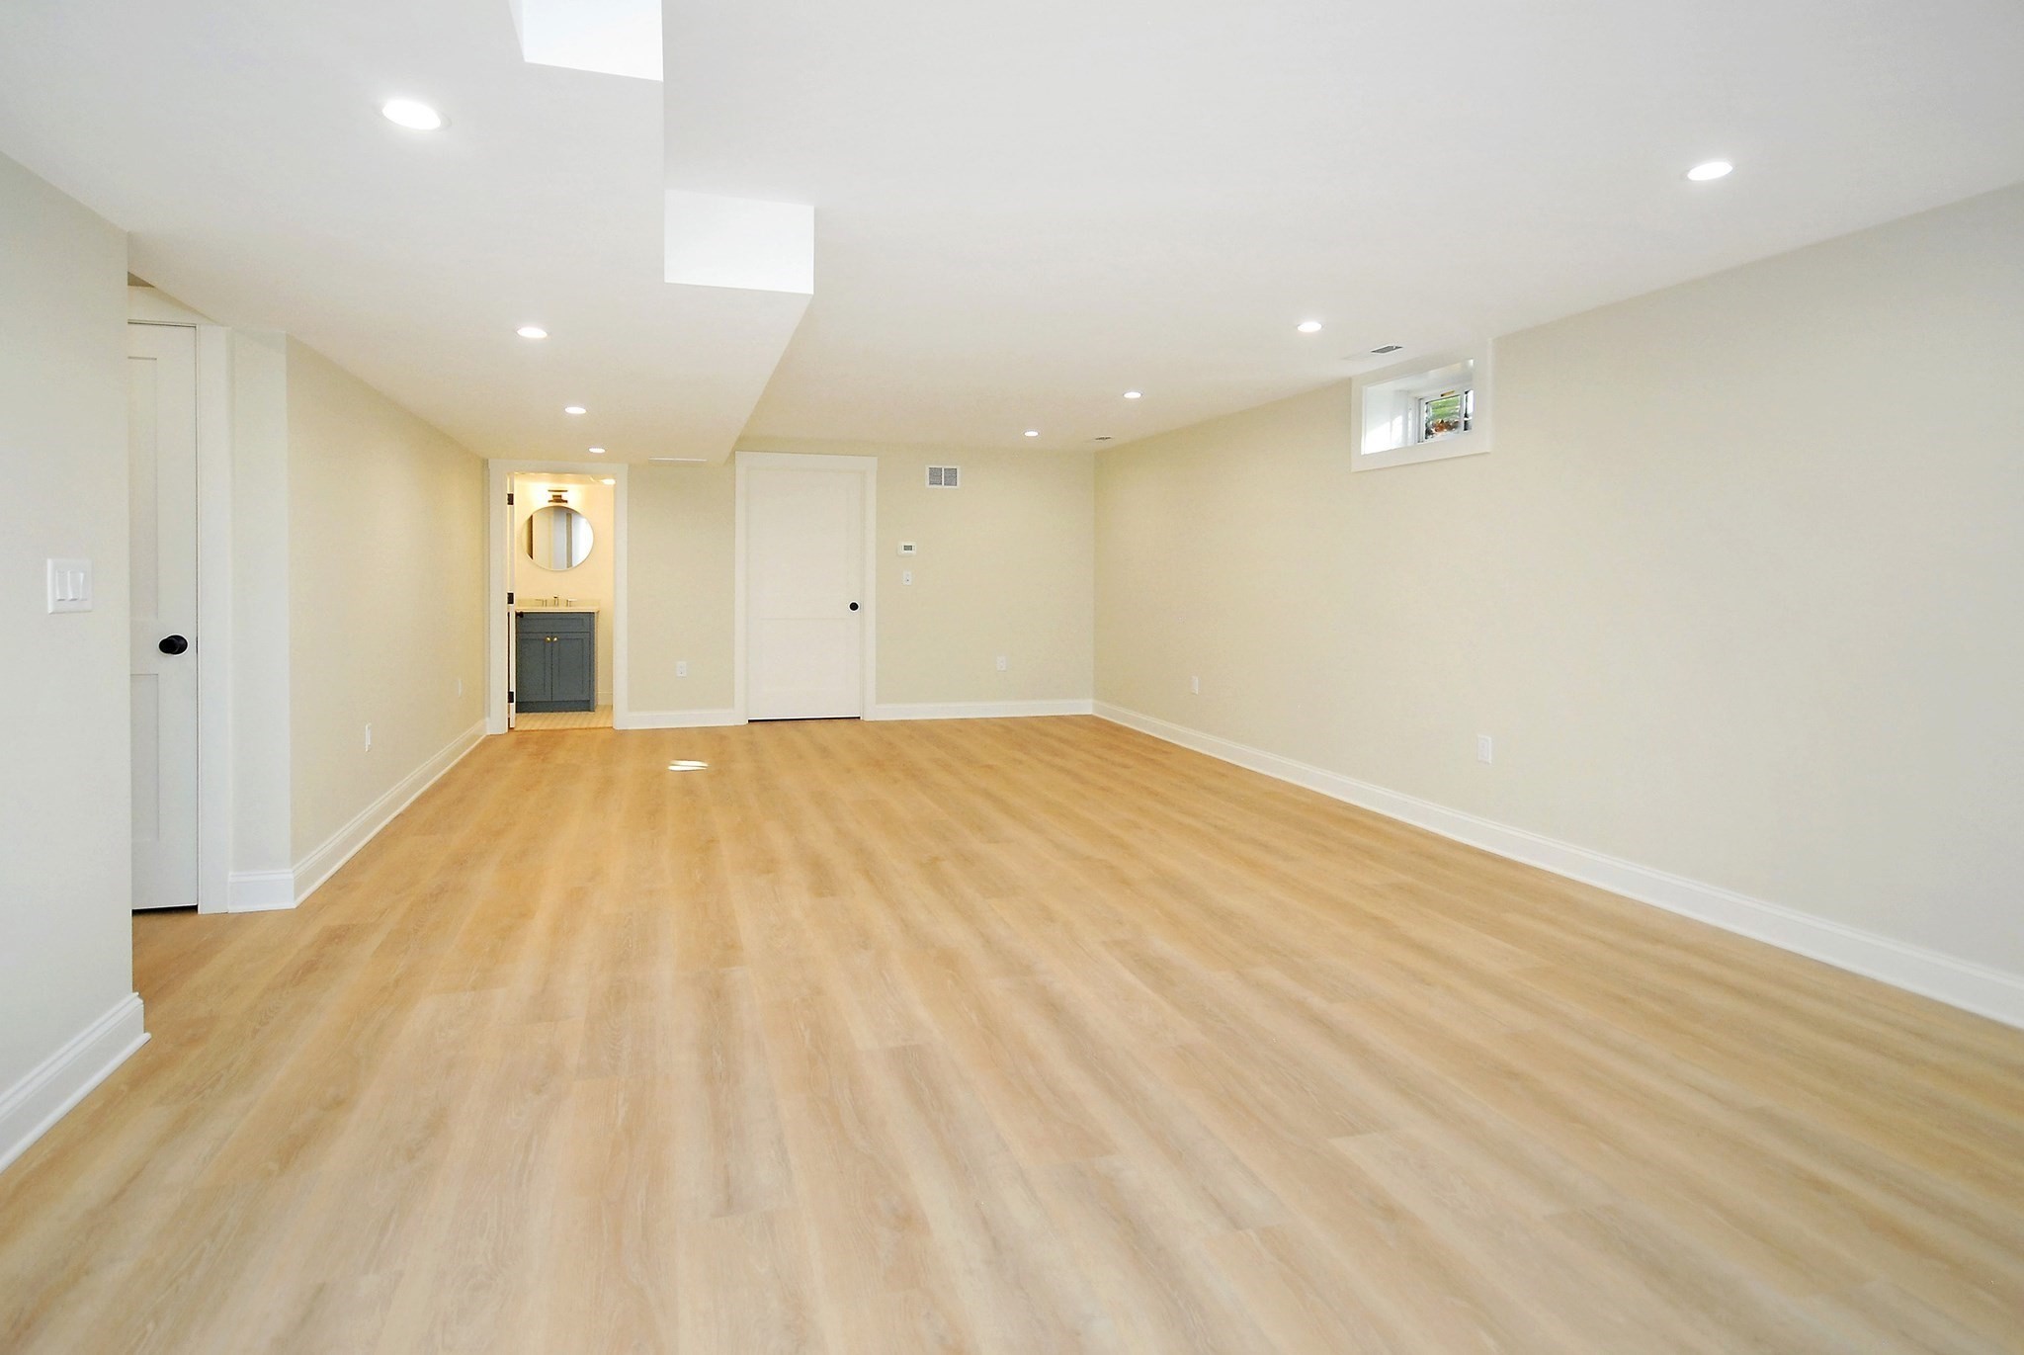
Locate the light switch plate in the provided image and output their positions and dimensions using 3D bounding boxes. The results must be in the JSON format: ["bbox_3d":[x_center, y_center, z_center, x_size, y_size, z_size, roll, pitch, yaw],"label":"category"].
[{"bbox_3d":[-2.235,-0.217,2.275,0.012,0.126,0.180,-2,5,-20],"label":"light switch plate"}]

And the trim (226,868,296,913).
[{"bbox_3d":[-2.714,0.781,3.453,0.229,0.127,0.025,-1,5,-14],"label":"trim"}]

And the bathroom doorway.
[{"bbox_3d":[-3.464,-0.603,7.359,1.000,2.060,0.140,-1,5,-13],"label":"bathroom doorway"}]

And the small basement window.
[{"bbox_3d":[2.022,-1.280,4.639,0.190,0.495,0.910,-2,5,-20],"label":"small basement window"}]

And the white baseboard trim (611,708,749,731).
[{"bbox_3d":[-2.601,0.331,7.520,0.976,0.128,0.025,-1,5,-13],"label":"white baseboard trim"}]

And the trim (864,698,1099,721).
[{"bbox_3d":[-0.238,0.276,8.016,1.930,0.128,0.025,-1,5,-13],"label":"trim"}]

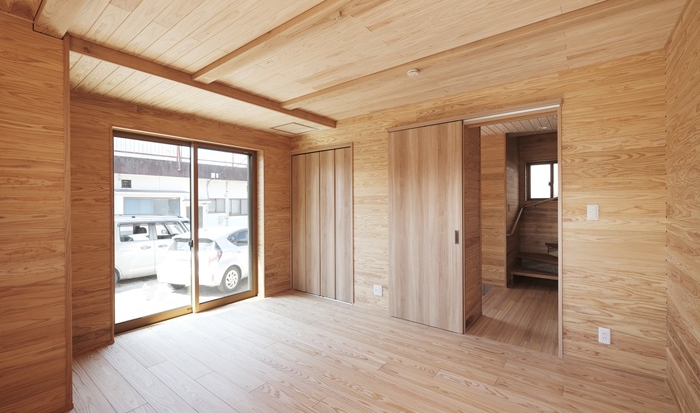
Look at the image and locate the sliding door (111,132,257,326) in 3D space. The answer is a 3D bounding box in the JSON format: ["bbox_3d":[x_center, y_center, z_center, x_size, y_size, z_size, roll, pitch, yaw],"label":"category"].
[{"bbox_3d":[-1.846,0.260,3.519,0.100,2.030,1.680,0,1,36],"label":"sliding door"}]

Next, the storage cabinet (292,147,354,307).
[{"bbox_3d":[-0.282,0.247,4.222,1.120,2.020,0.450,0,1,36],"label":"storage cabinet"}]

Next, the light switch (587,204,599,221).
[{"bbox_3d":[1.935,0.052,2.324,0.070,0.119,0.010,0,1,36],"label":"light switch"}]

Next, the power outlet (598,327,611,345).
[{"bbox_3d":[2.003,1.015,2.292,0.070,0.119,0.010,0,1,36],"label":"power outlet"}]

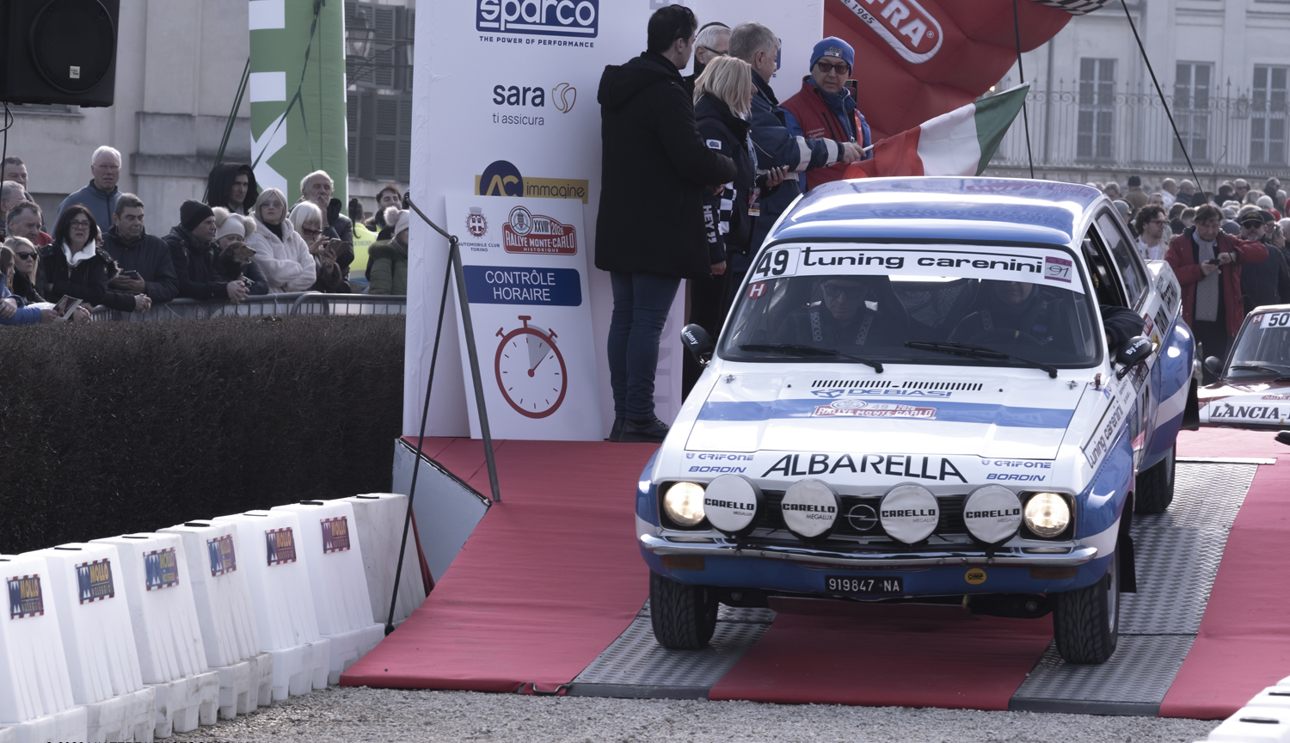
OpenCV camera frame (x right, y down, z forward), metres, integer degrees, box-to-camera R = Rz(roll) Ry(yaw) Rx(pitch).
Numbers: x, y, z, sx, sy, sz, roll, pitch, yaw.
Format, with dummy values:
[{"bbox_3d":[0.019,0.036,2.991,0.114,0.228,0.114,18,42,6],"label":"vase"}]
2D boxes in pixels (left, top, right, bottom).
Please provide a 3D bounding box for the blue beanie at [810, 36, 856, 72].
[{"bbox_3d":[0.775,-1.312,30.000,0.200,0.170,0.230,2,2,-5],"label":"blue beanie"}]

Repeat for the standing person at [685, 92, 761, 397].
[{"bbox_3d":[0.329,-0.497,29.000,0.370,1.520,0.480,2,2,-12],"label":"standing person"}]

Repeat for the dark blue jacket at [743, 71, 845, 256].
[{"bbox_3d":[0.571,-0.823,29.400,0.520,0.800,0.520,2,2,-13],"label":"dark blue jacket"}]

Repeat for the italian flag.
[{"bbox_3d":[1.181,-0.908,29.500,0.780,0.560,0.280,2,2,-6],"label":"italian flag"}]

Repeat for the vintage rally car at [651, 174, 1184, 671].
[{"bbox_3d":[1.027,0.033,26.098,1.700,1.370,4.120,2,11,8],"label":"vintage rally car"}]

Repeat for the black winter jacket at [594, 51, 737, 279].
[{"bbox_3d":[0.082,-0.817,28.600,0.450,0.910,0.530,1,2,-20],"label":"black winter jacket"}]

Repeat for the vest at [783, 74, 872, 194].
[{"bbox_3d":[0.750,-0.911,30.000,0.440,0.640,0.290,1,2,-34],"label":"vest"}]

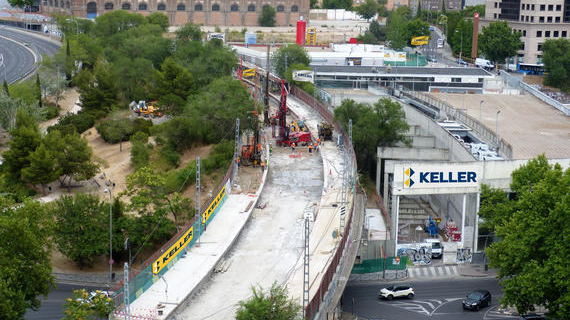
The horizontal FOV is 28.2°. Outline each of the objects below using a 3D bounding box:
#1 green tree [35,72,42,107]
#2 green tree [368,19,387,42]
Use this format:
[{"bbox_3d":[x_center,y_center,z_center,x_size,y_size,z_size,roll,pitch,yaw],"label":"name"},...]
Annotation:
[{"bbox_3d":[-49.570,-14.030,228.840,1.210,6.990,1.210,1,10,0],"label":"green tree"},{"bbox_3d":[26.508,-36.787,324.226,5.146,7.126,5.146,1,13,0],"label":"green tree"}]

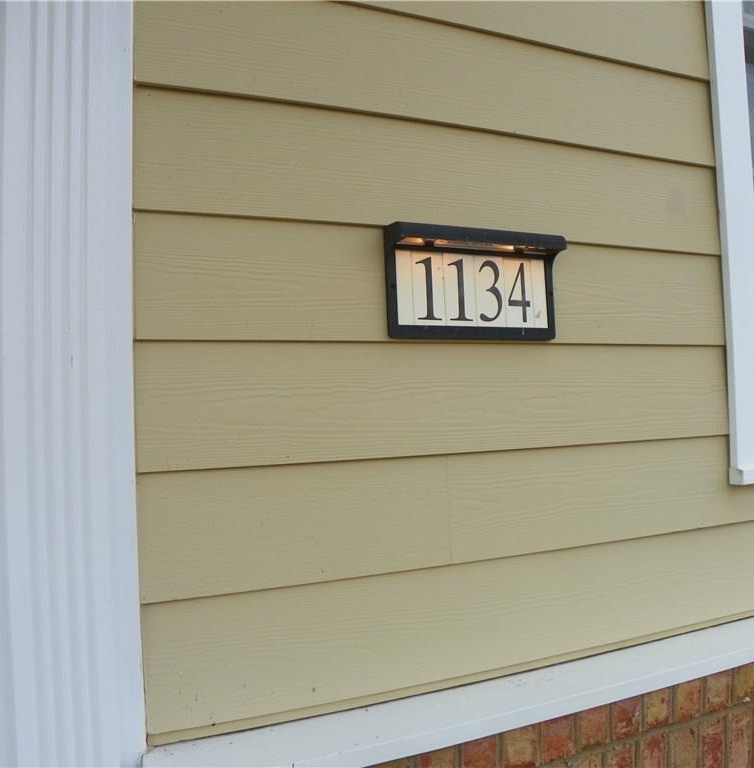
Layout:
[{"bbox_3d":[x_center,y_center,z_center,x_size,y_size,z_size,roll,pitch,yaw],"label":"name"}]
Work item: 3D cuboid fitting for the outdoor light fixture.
[{"bbox_3d":[0.165,-0.159,1.226,0.305,0.173,0.063,-1,-2,-25],"label":"outdoor light fixture"}]

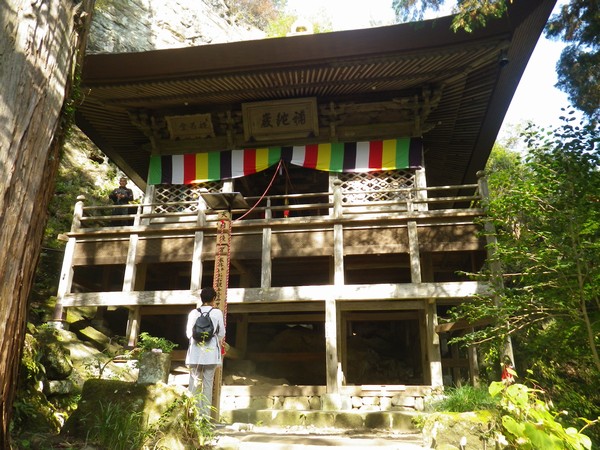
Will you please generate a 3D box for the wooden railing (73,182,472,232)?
[{"bbox_3d":[-0.735,-0.340,10.287,8.844,0.632,0.220,-3,-20,8],"label":"wooden railing"}]

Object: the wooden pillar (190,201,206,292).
[{"bbox_3d":[-2.110,0.444,10.227,0.155,1.943,0.155,-3,-20,8],"label":"wooden pillar"}]

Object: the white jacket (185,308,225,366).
[{"bbox_3d":[-1.216,1.404,6.214,0.470,0.724,0.330,0,-20,2],"label":"white jacket"}]

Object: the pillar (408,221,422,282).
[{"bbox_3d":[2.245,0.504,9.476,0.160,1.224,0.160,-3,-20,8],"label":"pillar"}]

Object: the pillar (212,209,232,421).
[{"bbox_3d":[-1.103,1.147,6.722,0.150,2.908,0.150,-3,-20,8],"label":"pillar"}]

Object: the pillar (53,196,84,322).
[{"bbox_3d":[-5.004,0.671,10.627,0.180,2.823,0.180,-3,-20,8],"label":"pillar"}]

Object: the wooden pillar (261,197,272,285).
[{"bbox_3d":[-0.685,0.352,10.022,0.160,1.909,0.160,-3,-20,8],"label":"wooden pillar"}]

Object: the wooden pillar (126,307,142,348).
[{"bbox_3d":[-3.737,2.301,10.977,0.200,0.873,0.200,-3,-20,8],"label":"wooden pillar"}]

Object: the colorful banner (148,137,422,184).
[{"bbox_3d":[-0.466,-1.508,11.678,6.696,0.803,0.120,-3,-20,8],"label":"colorful banner"}]

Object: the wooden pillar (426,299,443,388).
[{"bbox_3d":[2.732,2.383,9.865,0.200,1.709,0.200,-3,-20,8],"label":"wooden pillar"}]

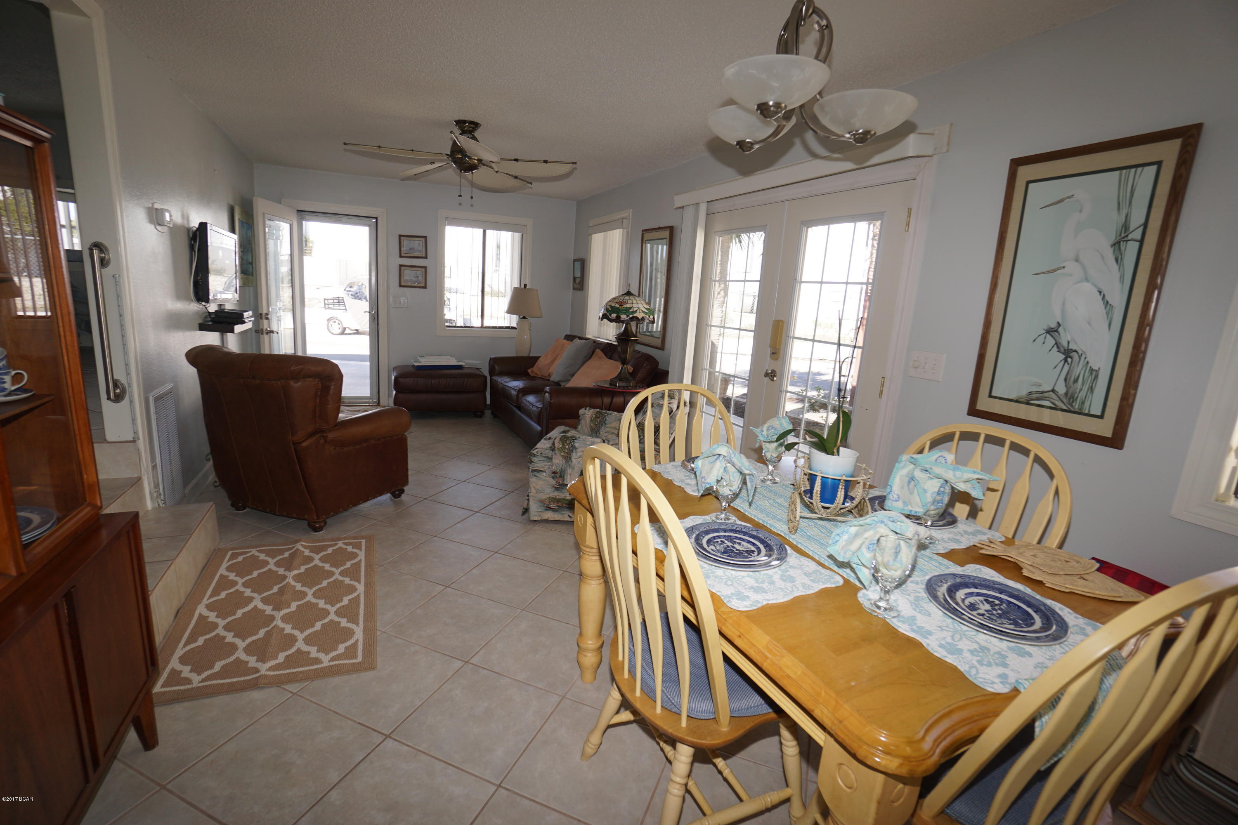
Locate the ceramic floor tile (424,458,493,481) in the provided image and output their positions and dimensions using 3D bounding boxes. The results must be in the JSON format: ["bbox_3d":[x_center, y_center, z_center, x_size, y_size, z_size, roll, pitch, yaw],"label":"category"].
[{"bbox_3d":[-1.250,0.452,4.020,0.390,0.010,0.390,8,12,19],"label":"ceramic floor tile"}]

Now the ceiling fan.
[{"bbox_3d":[-0.984,-1.697,3.325,1.340,0.360,1.340,-1,13,-25],"label":"ceiling fan"}]

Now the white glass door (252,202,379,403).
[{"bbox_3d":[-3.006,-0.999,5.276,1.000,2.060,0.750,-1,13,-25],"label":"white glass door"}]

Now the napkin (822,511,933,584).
[{"bbox_3d":[0.529,0.277,1.055,0.190,0.130,0.140,4,12,0],"label":"napkin"}]

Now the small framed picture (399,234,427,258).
[{"bbox_3d":[-2.227,-1.796,5.588,0.290,0.235,0.020,-2,13,-23],"label":"small framed picture"}]

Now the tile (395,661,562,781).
[{"bbox_3d":[-0.450,0.997,1.682,0.390,0.010,0.390,8,12,19],"label":"tile"}]

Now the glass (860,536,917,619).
[{"bbox_3d":[0.586,0.352,1.118,0.088,0.175,0.088,11,14,30],"label":"glass"}]

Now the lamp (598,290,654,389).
[{"bbox_3d":[0.054,-0.552,3.876,0.430,0.720,0.430,4,12,-1],"label":"lamp"}]

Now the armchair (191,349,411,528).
[{"bbox_3d":[-1.797,0.130,3.097,0.830,0.950,0.840,8,13,20],"label":"armchair"}]

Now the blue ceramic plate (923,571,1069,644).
[{"bbox_3d":[0.802,0.423,1.097,0.262,0.028,0.262,4,12,-1],"label":"blue ceramic plate"}]

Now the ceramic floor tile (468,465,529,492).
[{"bbox_3d":[-0.881,0.507,3.891,0.390,0.010,0.390,8,12,19],"label":"ceramic floor tile"}]

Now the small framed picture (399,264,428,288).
[{"bbox_3d":[-2.253,-1.488,5.653,0.290,0.235,0.020,-2,13,-23],"label":"small framed picture"}]

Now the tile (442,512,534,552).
[{"bbox_3d":[-0.782,0.694,3.031,0.390,0.010,0.390,8,12,19],"label":"tile"}]

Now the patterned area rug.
[{"bbox_3d":[-1.471,0.816,2.271,0.720,0.010,1.140,-2,14,-26],"label":"patterned area rug"}]

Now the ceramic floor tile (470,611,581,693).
[{"bbox_3d":[-0.311,0.949,2.062,0.405,0.010,0.405,9,13,21],"label":"ceramic floor tile"}]

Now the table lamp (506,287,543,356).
[{"bbox_3d":[-1.093,-1.018,5.934,0.390,0.820,0.390,-2,13,-23],"label":"table lamp"}]

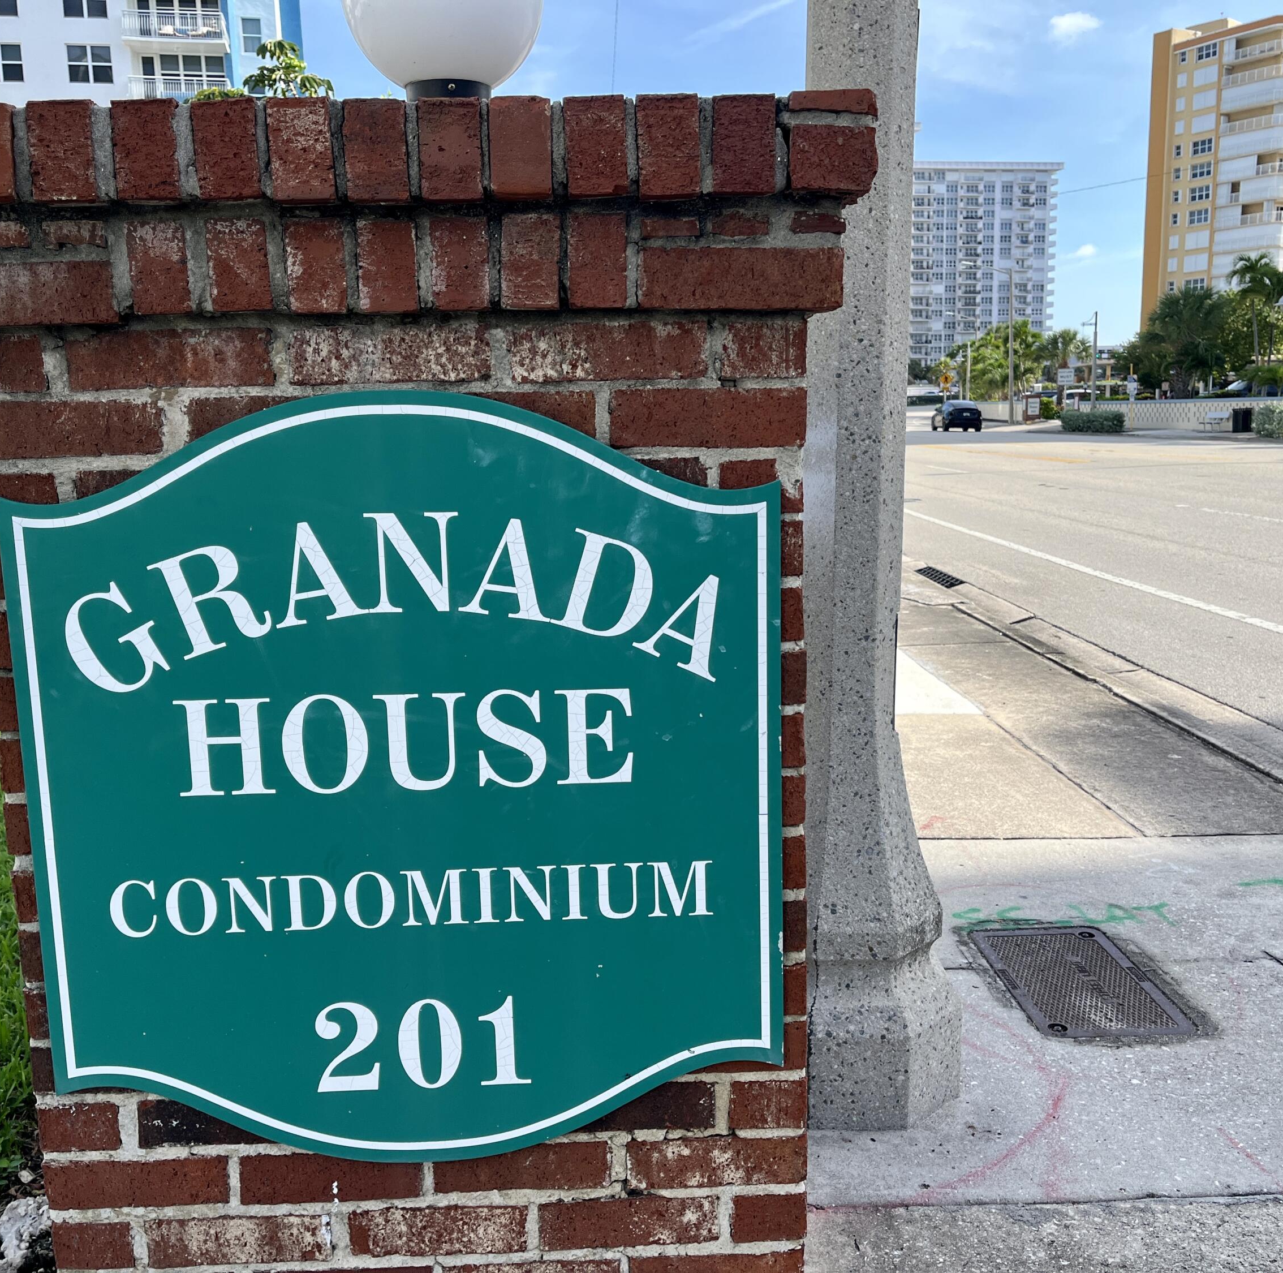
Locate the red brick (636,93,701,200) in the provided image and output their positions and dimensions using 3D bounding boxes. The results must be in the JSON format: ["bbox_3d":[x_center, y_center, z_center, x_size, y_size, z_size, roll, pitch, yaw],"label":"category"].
[{"bbox_3d":[0.023,-0.480,1.308,0.058,0.092,0.200,-2,9,-2],"label":"red brick"}]

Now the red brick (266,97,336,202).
[{"bbox_3d":[-0.318,-0.468,1.279,0.058,0.091,0.195,-2,10,-1],"label":"red brick"}]

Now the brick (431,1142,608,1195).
[{"bbox_3d":[-0.136,0.589,1.476,0.190,0.056,0.092,-2,9,-1],"label":"brick"}]

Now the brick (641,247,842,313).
[{"bbox_3d":[0.099,-0.362,1.308,0.202,0.057,0.091,-1,10,-1],"label":"brick"}]

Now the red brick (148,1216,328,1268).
[{"bbox_3d":[-0.453,0.673,1.482,0.202,0.057,0.095,-2,9,-2],"label":"red brick"}]

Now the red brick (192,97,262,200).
[{"bbox_3d":[-0.389,-0.470,1.288,0.061,0.088,0.198,-2,9,-1],"label":"red brick"}]

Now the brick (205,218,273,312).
[{"bbox_3d":[-0.390,-0.373,1.321,0.058,0.086,0.195,-2,10,-1],"label":"brick"}]

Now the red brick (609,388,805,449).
[{"bbox_3d":[0.067,-0.230,1.346,0.199,0.059,0.092,-2,9,-1],"label":"red brick"}]

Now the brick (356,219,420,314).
[{"bbox_3d":[-0.250,-0.376,1.342,0.058,0.092,0.200,-2,9,-2],"label":"brick"}]

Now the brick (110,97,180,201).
[{"bbox_3d":[-0.465,-0.469,1.286,0.061,0.088,0.198,-2,9,-1],"label":"brick"}]

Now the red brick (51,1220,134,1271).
[{"bbox_3d":[-0.619,0.669,1.530,0.088,0.057,0.198,-2,9,-1],"label":"red brick"}]

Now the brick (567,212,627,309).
[{"bbox_3d":[-0.045,-0.383,1.347,0.058,0.092,0.200,-2,9,-2],"label":"brick"}]

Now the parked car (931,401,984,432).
[{"bbox_3d":[15.150,-10.646,61.264,1.900,1.500,4.720,-1,10,3],"label":"parked car"}]

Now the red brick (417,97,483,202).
[{"bbox_3d":[-0.183,-0.478,1.308,0.058,0.091,0.201,-1,10,-1],"label":"red brick"}]

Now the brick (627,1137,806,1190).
[{"bbox_3d":[0.086,0.593,1.500,0.202,0.058,0.091,-1,10,-1],"label":"brick"}]

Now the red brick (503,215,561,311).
[{"bbox_3d":[-0.111,-0.381,1.340,0.053,0.087,0.198,-2,9,-1],"label":"red brick"}]

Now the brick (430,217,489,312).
[{"bbox_3d":[-0.179,-0.379,1.339,0.055,0.087,0.198,-2,9,-1],"label":"brick"}]

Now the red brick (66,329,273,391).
[{"bbox_3d":[-0.473,-0.284,1.323,0.203,0.057,0.092,-2,9,-1],"label":"red brick"}]

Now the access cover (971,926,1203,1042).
[{"bbox_3d":[1.142,0.911,3.365,0.380,0.030,0.637,-2,10,-1],"label":"access cover"}]

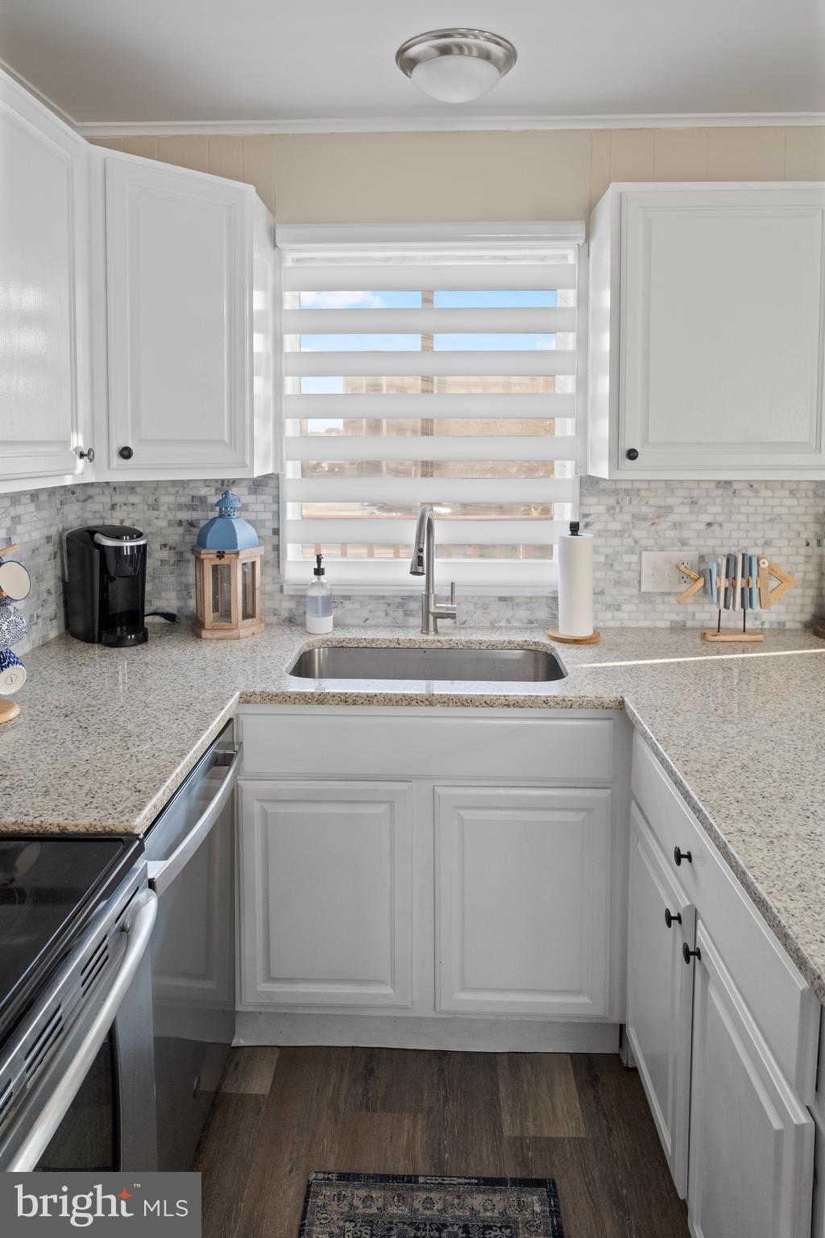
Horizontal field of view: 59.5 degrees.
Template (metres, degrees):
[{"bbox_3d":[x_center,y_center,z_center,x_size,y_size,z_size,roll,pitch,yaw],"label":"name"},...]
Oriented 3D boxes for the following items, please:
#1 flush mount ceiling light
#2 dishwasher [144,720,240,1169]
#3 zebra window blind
[{"bbox_3d":[0.113,-1.430,1.885,0.312,0.118,0.312,0,7,0],"label":"flush mount ceiling light"},{"bbox_3d":[-0.710,0.715,1.440,0.620,0.840,0.590,1,7,2],"label":"dishwasher"},{"bbox_3d":[0.056,-0.652,2.200,0.910,1.085,0.085,0,4,2],"label":"zebra window blind"}]

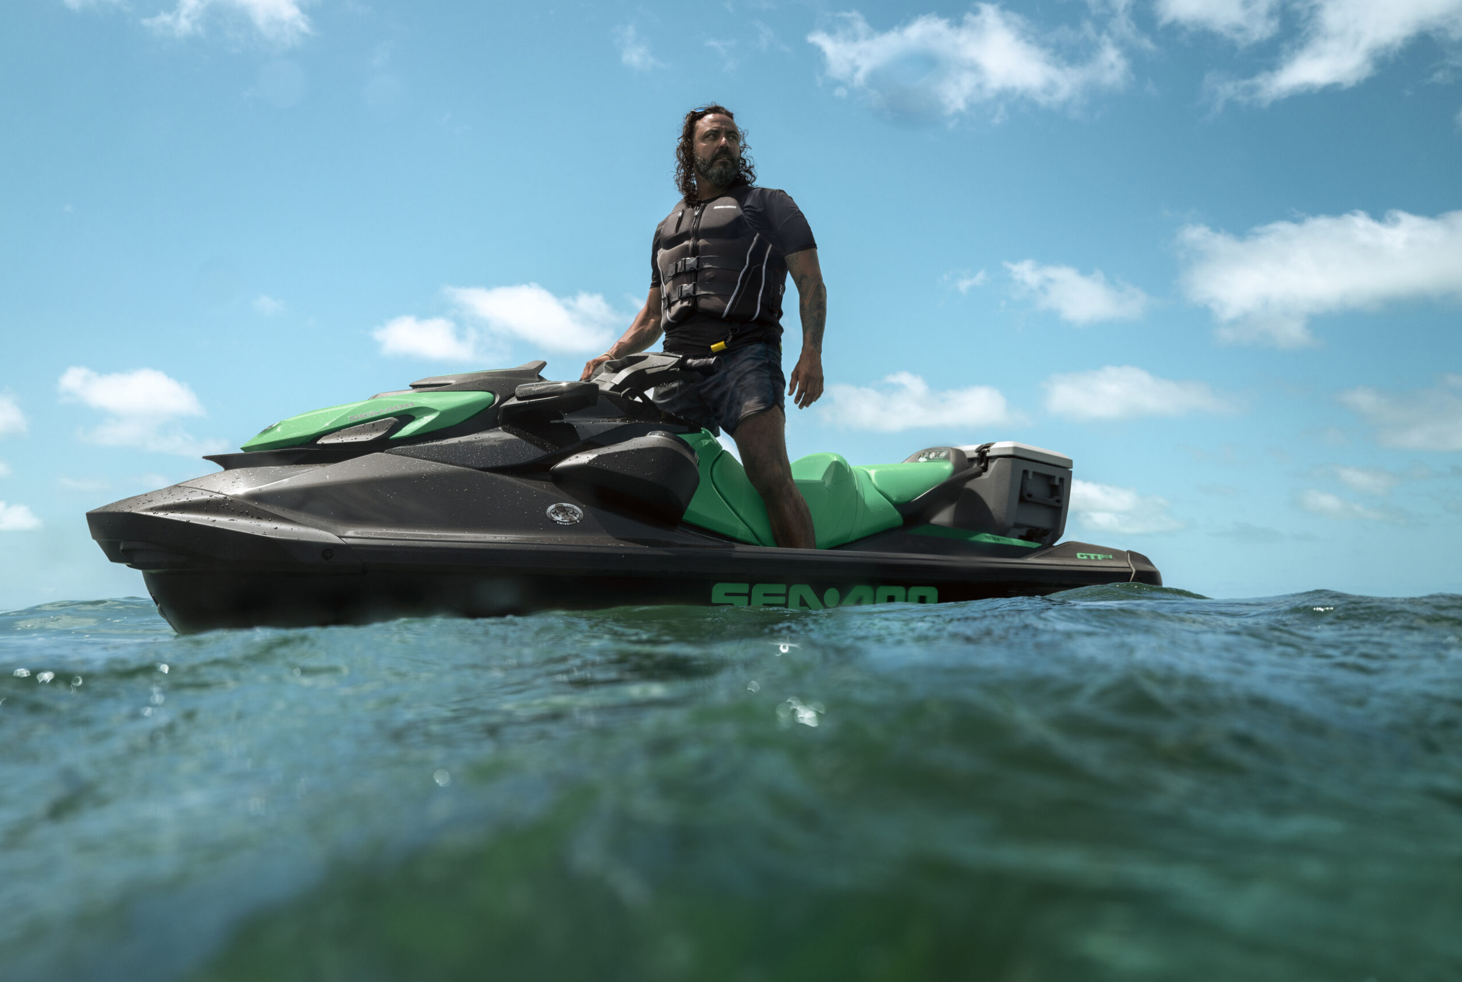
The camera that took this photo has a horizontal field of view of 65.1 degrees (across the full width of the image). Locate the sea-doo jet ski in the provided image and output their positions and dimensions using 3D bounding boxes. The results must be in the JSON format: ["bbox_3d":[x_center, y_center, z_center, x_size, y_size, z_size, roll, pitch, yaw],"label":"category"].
[{"bbox_3d":[-0.093,0.145,3.535,3.320,1.130,1.250,4,-7,-36],"label":"sea-doo jet ski"}]

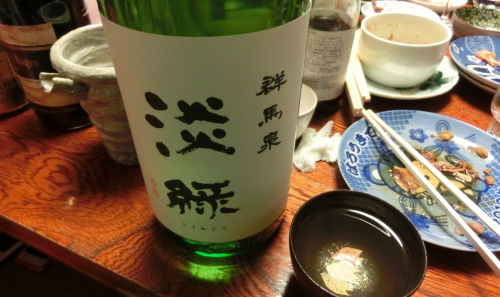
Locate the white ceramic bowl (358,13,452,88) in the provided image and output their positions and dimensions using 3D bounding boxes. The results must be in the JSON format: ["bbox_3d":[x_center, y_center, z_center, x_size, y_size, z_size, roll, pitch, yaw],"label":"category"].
[{"bbox_3d":[0.170,-0.108,0.397,0.093,0.060,0.093,0,41,0],"label":"white ceramic bowl"}]

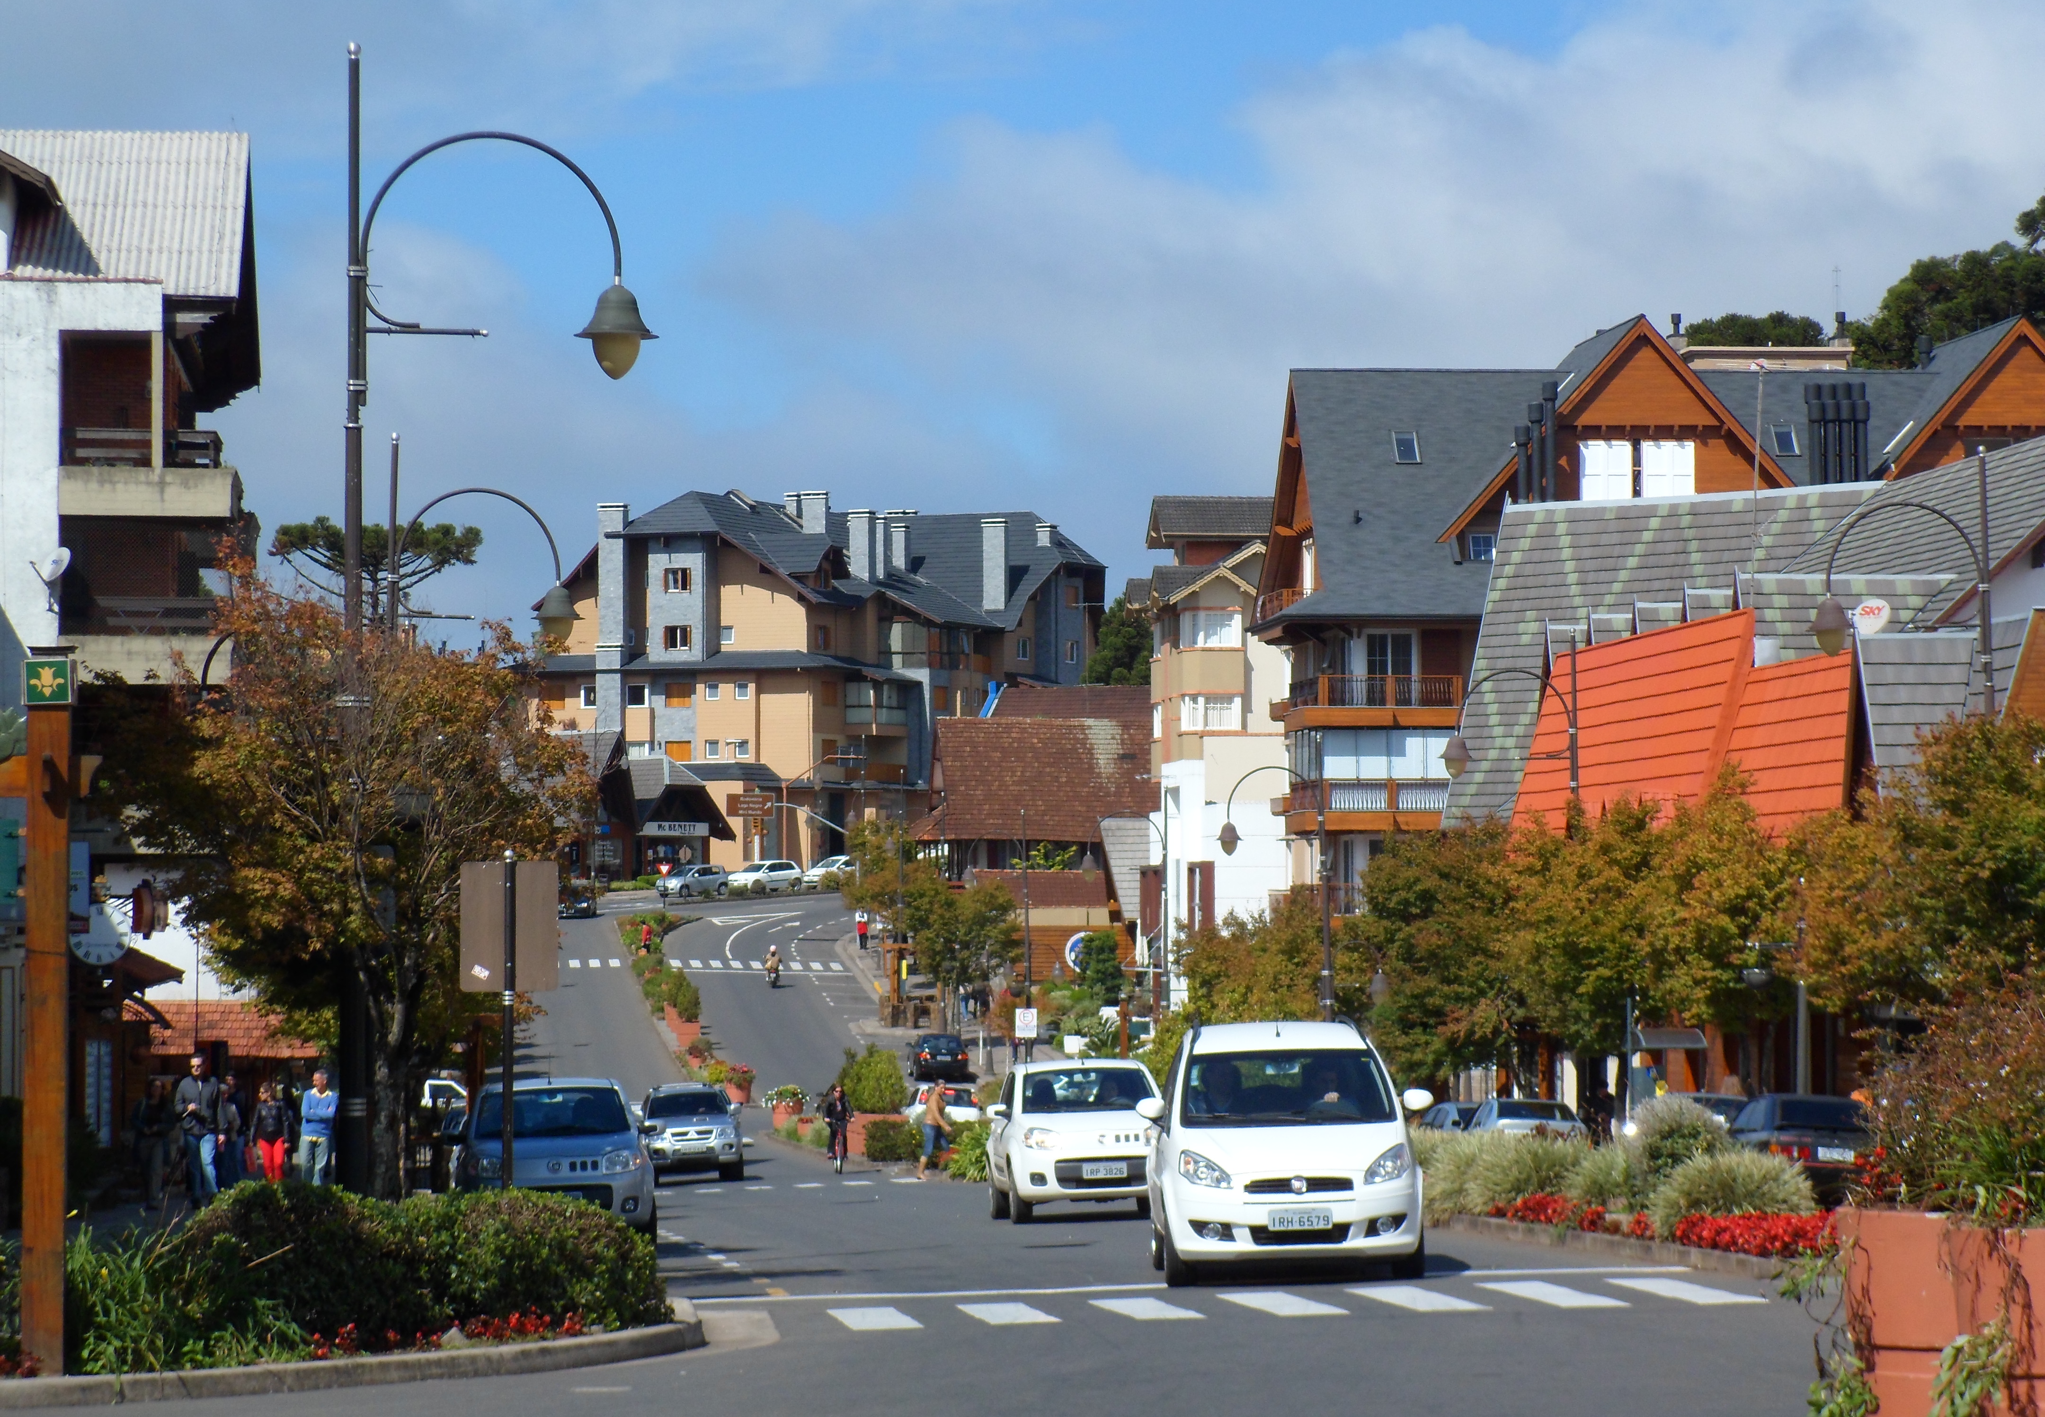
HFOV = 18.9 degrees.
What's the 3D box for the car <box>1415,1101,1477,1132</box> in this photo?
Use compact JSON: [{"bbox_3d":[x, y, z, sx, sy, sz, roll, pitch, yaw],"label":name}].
[{"bbox_3d":[7.850,7.680,108.500,1.700,1.460,4.150,0,-3,-8],"label":"car"}]

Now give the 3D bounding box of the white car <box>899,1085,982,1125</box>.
[{"bbox_3d":[-2.160,10.930,166.000,1.700,1.480,3.950,0,-2,-7],"label":"white car"}]

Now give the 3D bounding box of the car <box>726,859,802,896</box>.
[{"bbox_3d":[-12.057,7.923,288.000,1.680,1.480,3.950,-2,-3,44],"label":"car"}]

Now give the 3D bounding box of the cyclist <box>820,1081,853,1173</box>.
[{"bbox_3d":[-3.230,7.330,107.300,0.530,1.600,1.720,0,-3,-5],"label":"cyclist"}]

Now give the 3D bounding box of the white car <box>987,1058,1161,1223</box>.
[{"bbox_3d":[0.604,3.960,56.300,1.680,1.490,3.770,0,-3,-5],"label":"white car"}]

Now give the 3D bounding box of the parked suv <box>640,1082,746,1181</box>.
[{"bbox_3d":[-5.810,7.350,106.500,1.800,1.770,4.600,-3,-3,-6],"label":"parked suv"}]

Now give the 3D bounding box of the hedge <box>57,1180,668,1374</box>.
[{"bbox_3d":[-3.450,2.900,31.800,2.950,0.870,1.700,1,-3,-14],"label":"hedge"}]

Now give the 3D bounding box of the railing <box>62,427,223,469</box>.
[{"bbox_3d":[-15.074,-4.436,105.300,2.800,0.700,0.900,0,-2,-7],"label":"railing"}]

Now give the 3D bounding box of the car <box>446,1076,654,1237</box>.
[{"bbox_3d":[-4.000,3.910,52.700,1.640,1.490,3.770,0,-3,-5],"label":"car"}]

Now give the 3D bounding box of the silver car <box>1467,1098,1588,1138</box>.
[{"bbox_3d":[7.980,6.860,97.000,1.670,1.430,4.100,0,-2,-2],"label":"silver car"}]

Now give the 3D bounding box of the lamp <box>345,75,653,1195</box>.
[{"bbox_3d":[-4.450,-0.550,52.200,2.720,10.100,0.700,0,-3,-7],"label":"lamp"}]

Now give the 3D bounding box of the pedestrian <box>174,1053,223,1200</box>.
[{"bbox_3d":[-9.200,4.720,68.600,0.560,1.800,0.500,0,-3,-3],"label":"pedestrian"}]

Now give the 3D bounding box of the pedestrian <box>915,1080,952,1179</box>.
[{"bbox_3d":[-1.500,7.058,103.000,0.600,1.680,0.500,0,-2,0],"label":"pedestrian"}]

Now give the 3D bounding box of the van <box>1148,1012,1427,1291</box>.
[{"bbox_3d":[1.700,2.940,40.650,1.720,1.690,3.930,0,-3,-1],"label":"van"}]

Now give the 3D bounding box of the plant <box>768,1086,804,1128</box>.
[{"bbox_3d":[-6.140,10.400,160.000,1.150,1.150,1.150,0,-2,0],"label":"plant"}]

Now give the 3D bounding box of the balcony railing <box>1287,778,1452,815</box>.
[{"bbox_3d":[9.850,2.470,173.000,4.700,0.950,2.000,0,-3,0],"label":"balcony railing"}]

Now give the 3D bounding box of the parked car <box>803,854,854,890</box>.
[{"bbox_3d":[-8.870,8.130,302.000,4.100,1.550,1.720,1,-3,-42],"label":"parked car"}]

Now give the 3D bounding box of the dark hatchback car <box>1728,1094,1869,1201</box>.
[{"bbox_3d":[8.930,5.070,70.000,1.670,1.360,4.260,0,-3,-2],"label":"dark hatchback car"}]

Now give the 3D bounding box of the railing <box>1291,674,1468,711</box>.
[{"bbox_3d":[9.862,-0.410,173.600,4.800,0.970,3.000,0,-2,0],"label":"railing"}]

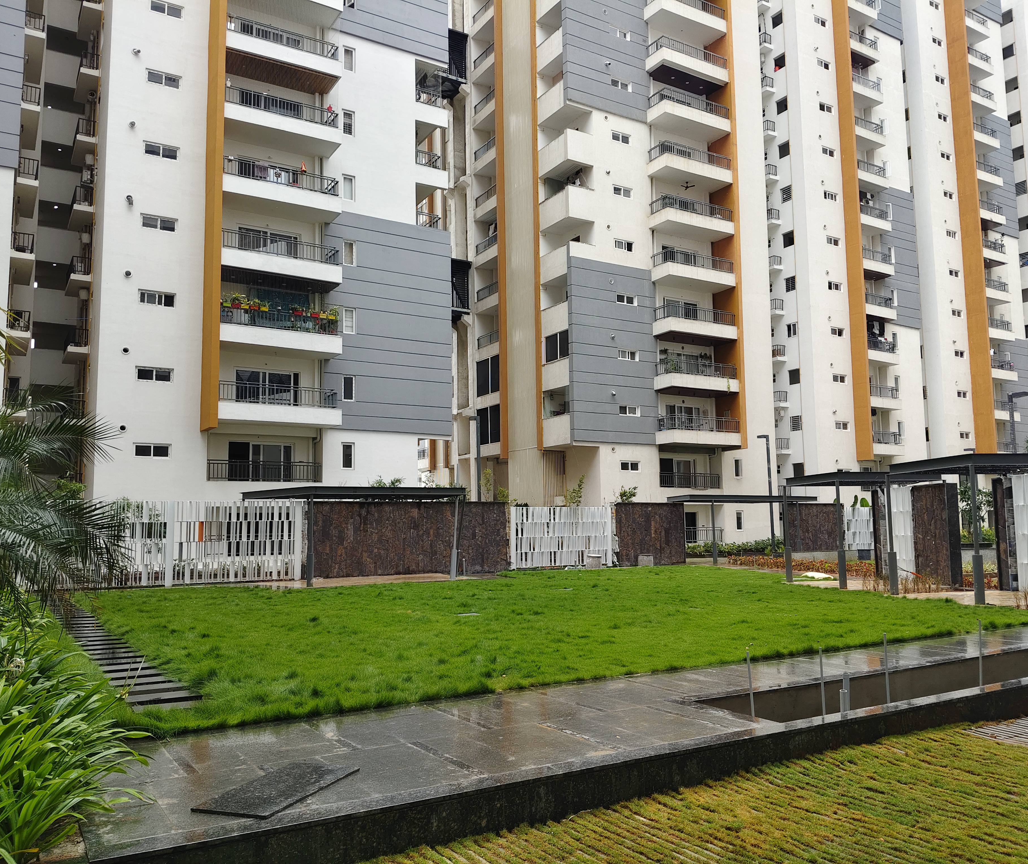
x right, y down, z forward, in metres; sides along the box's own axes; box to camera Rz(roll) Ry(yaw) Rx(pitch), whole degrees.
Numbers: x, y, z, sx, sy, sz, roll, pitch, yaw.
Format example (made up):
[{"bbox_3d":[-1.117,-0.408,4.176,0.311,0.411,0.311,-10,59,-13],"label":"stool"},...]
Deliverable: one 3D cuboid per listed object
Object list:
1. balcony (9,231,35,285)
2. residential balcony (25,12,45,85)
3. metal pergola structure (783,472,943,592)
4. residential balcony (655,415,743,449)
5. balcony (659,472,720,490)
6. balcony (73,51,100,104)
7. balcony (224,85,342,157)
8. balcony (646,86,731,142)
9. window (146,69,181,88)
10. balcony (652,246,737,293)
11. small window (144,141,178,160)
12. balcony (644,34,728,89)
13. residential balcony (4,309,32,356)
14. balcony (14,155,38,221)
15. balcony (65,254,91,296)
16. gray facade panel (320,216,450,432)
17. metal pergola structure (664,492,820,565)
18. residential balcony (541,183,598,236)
[{"bbox_3d":[-19.566,-6.893,34.355,0.850,1.080,3.600,3,-8,-31],"label":"balcony"},{"bbox_3d":[-20.130,-15.968,36.136,0.776,0.970,4.181,3,-7,-32],"label":"residential balcony"},{"bbox_3d":[8.237,2.308,20.471,2.550,2.570,2.500,0,-6,-10],"label":"metal pergola structure"},{"bbox_3d":[9.969,0.005,46.947,5.000,1.500,1.720,3,-8,-31],"label":"residential balcony"},{"bbox_3d":[9.703,2.666,47.490,4.450,0.880,0.080,3,-8,-31],"label":"balcony"},{"bbox_3d":[-18.932,-15.687,38.396,0.788,0.985,2.788,3,-7,-32],"label":"balcony"},{"bbox_3d":[-9.919,-13.030,36.581,4.893,1.418,1.757,3,-7,-32],"label":"balcony"},{"bbox_3d":[9.825,-17.810,48.871,4.880,1.390,1.600,3,-7,-31],"label":"balcony"},{"bbox_3d":[-14.194,-14.293,35.095,1.333,0.576,0.121,3,-7,-32],"label":"window"},{"bbox_3d":[9.987,-8.997,48.560,4.984,1.485,1.757,3,-7,-32],"label":"balcony"},{"bbox_3d":[-14.031,-11.117,34.427,1.300,0.630,0.120,3,-8,-31],"label":"small window"},{"bbox_3d":[9.787,-20.791,49.201,4.880,1.390,1.600,3,-7,-31],"label":"balcony"},{"bbox_3d":[-19.751,-3.864,34.388,0.820,1.000,4.100,3,-7,-31],"label":"residential balcony"},{"bbox_3d":[-19.828,-9.827,35.048,0.820,1.000,4.100,3,-7,-31],"label":"balcony"},{"bbox_3d":[-18.516,-6.606,36.857,0.800,1.060,2.900,3,-8,-31],"label":"balcony"},{"bbox_3d":[-5.635,-4.872,39.435,6.166,9.863,0.212,3,-7,-32],"label":"gray facade panel"},{"bbox_3d":[9.016,3.853,34.322,6.100,2.570,1.800,2,-7,-25],"label":"metal pergola structure"},{"bbox_3d":[2.845,-11.779,46.456,1.680,1.690,2.760,3,-7,-31],"label":"residential balcony"}]

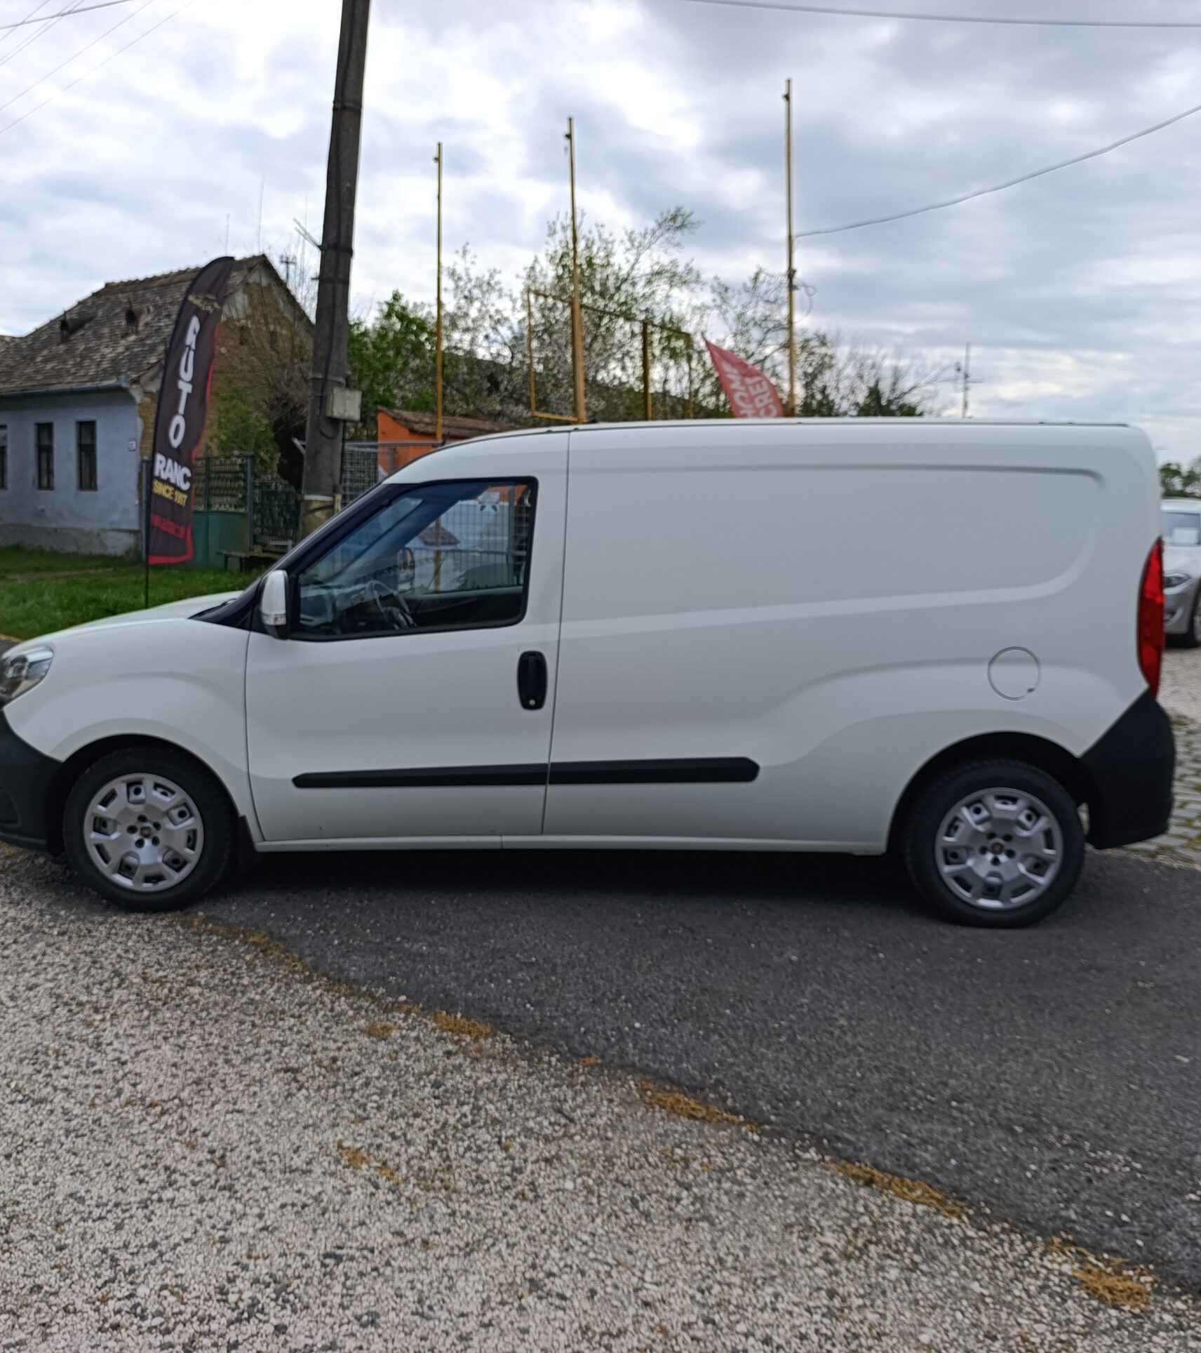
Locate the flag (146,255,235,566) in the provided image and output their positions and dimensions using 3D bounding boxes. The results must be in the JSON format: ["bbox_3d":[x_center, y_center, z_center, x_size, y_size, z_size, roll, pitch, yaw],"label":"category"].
[{"bbox_3d":[-4.464,-2.900,13.000,0.950,3.360,0.250,3,8,14],"label":"flag"}]

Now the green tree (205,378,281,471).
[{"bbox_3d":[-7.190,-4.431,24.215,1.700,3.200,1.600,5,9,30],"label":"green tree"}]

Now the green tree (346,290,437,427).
[{"bbox_3d":[-4.776,-5.662,27.417,3.000,6.200,3.000,1,8,0],"label":"green tree"}]

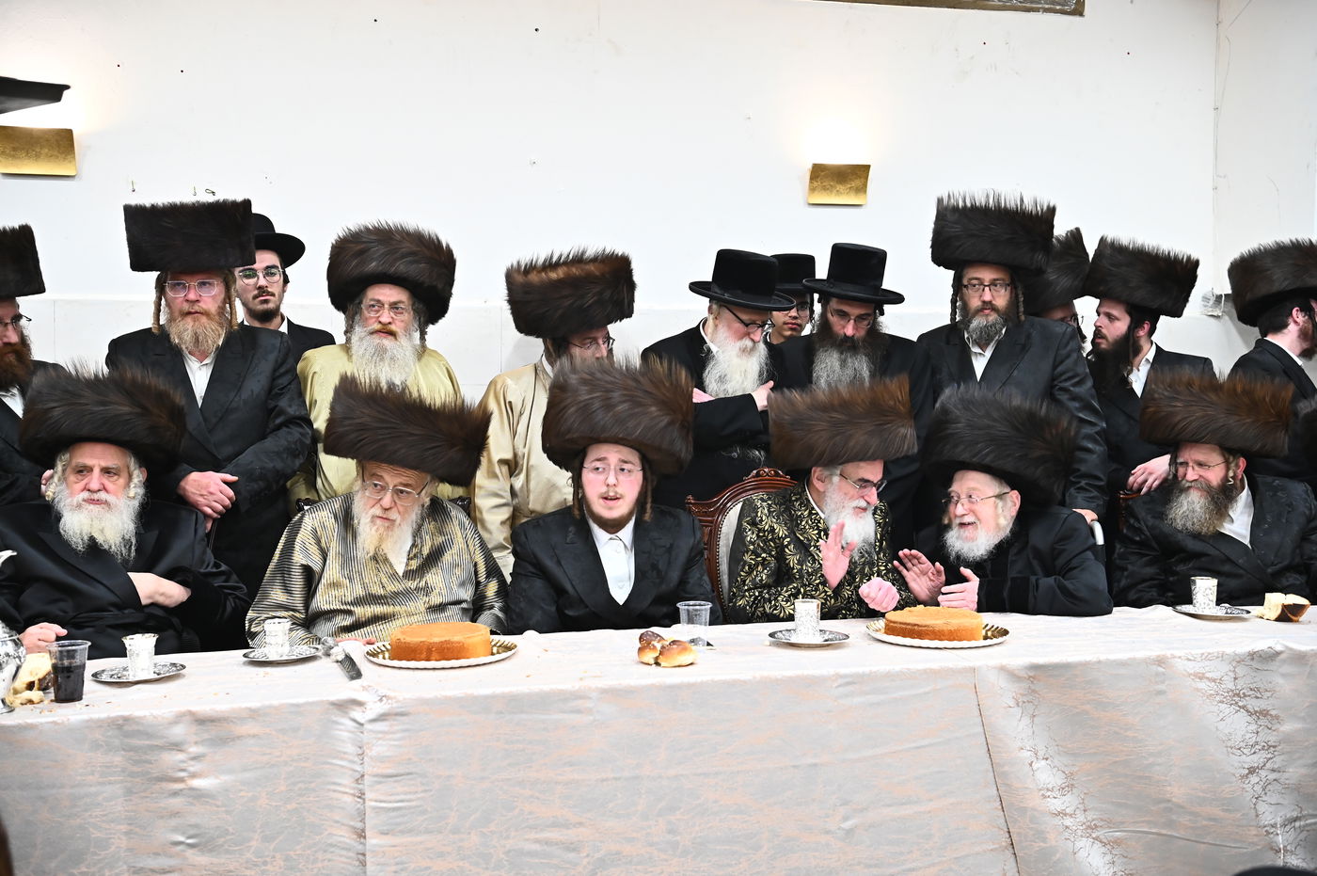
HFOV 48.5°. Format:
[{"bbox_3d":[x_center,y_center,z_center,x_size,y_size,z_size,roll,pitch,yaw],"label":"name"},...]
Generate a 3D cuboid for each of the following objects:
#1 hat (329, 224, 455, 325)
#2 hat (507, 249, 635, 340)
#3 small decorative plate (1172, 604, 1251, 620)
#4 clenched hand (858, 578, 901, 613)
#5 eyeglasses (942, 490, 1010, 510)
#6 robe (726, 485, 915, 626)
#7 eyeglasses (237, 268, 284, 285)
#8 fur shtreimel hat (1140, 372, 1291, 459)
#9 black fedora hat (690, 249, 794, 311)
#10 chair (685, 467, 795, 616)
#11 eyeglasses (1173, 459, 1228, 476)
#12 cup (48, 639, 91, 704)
[{"bbox_3d":[-0.758,-0.465,4.150,0.355,0.190,0.355,2,-14,-6],"label":"hat"},{"bbox_3d":[-0.242,-0.391,4.000,0.350,0.190,0.350,-5,4,0],"label":"hat"},{"bbox_3d":[1.312,0.414,3.470,0.178,0.016,0.178,0,3,0],"label":"small decorative plate"},{"bbox_3d":[0.538,0.386,3.580,0.097,0.085,0.100,1,3,18],"label":"clenched hand"},{"bbox_3d":[0.797,0.150,3.613,0.140,0.040,0.140,-8,0,-29],"label":"eyeglasses"},{"bbox_3d":[0.420,0.487,3.476,0.480,0.760,0.500,-1,3,-28],"label":"robe"},{"bbox_3d":[-1.166,-0.473,4.287,0.140,0.047,0.140,-2,4,-15],"label":"eyeglasses"},{"bbox_3d":[1.410,-0.055,3.700,0.342,0.173,0.342,7,-2,0],"label":"fur shtreimel hat"},{"bbox_3d":[0.237,-0.442,4.080,0.325,0.135,0.290,25,18,38],"label":"black fedora hat"},{"bbox_3d":[0.391,0.643,3.566,0.600,1.120,0.620,-1,3,-24],"label":"chair"},{"bbox_3d":[1.436,0.073,3.789,0.140,0.040,0.140,-6,5,-25],"label":"eyeglasses"},{"bbox_3d":[-0.986,0.392,2.445,0.074,0.092,0.074,0,3,-17],"label":"cup"}]

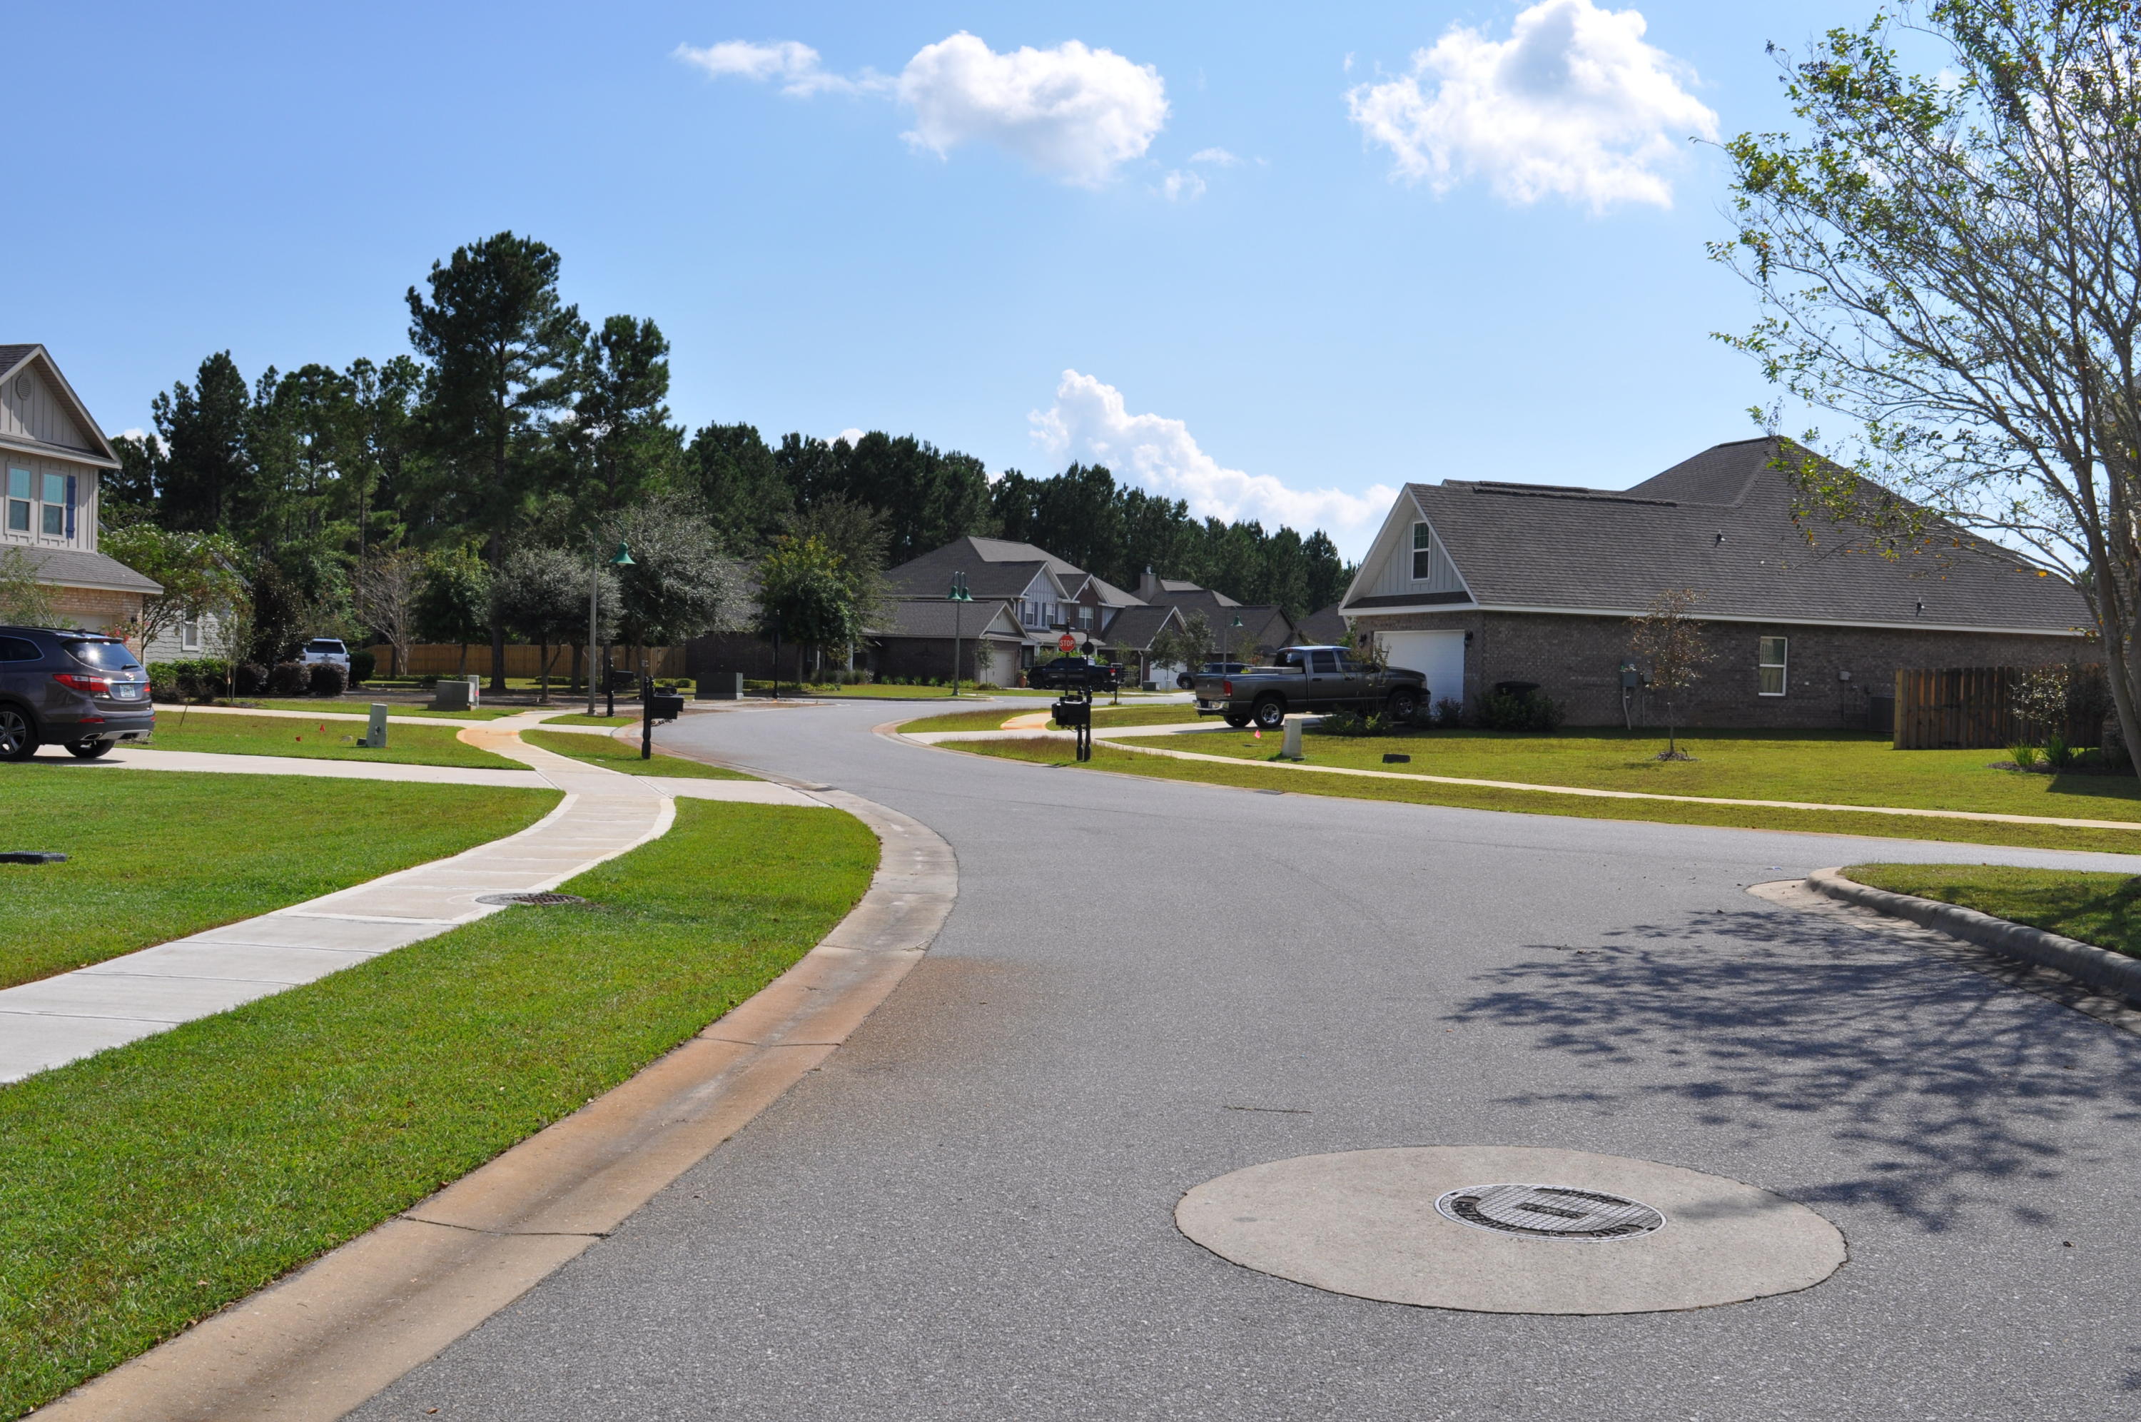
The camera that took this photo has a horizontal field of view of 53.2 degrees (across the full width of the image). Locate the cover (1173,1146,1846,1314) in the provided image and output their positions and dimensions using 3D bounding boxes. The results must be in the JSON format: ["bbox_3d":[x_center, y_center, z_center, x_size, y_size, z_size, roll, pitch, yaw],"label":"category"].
[{"bbox_3d":[1.232,1.473,6.120,1.860,0.050,1.860,1,1,0],"label":"cover"}]

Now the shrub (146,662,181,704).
[{"bbox_3d":[-21.423,-0.676,50.389,1.000,1.000,1.000,1,1,-23],"label":"shrub"}]

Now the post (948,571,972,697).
[{"bbox_3d":[-4.625,-3.243,89.942,0.620,5.250,1.700,2,1,22],"label":"post"}]

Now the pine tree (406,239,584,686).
[{"bbox_3d":[-21.258,-9.317,78.813,6.500,17.100,6.300,1,1,-15],"label":"pine tree"}]

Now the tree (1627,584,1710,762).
[{"bbox_3d":[11.294,-0.720,39.965,1.500,3.150,1.450,2,1,16],"label":"tree"}]

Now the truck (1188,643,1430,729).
[{"bbox_3d":[5.780,-0.600,50.700,5.750,1.900,2.000,-2,2,-19],"label":"truck"}]

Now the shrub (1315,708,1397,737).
[{"bbox_3d":[6.038,0.216,45.643,1.700,0.650,1.250,1,1,-19],"label":"shrub"}]

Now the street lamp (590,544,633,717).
[{"bbox_3d":[-11.121,-2.086,51.997,1.100,4.450,0.600,2,1,-6],"label":"street lamp"}]

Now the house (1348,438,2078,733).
[{"bbox_3d":[15.864,-3.788,60.578,18.400,8.150,15.600,1,1,-19],"label":"house"}]

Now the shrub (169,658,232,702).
[{"bbox_3d":[-21.153,-0.753,51.988,1.420,1.080,1.250,1,1,-22],"label":"shrub"}]

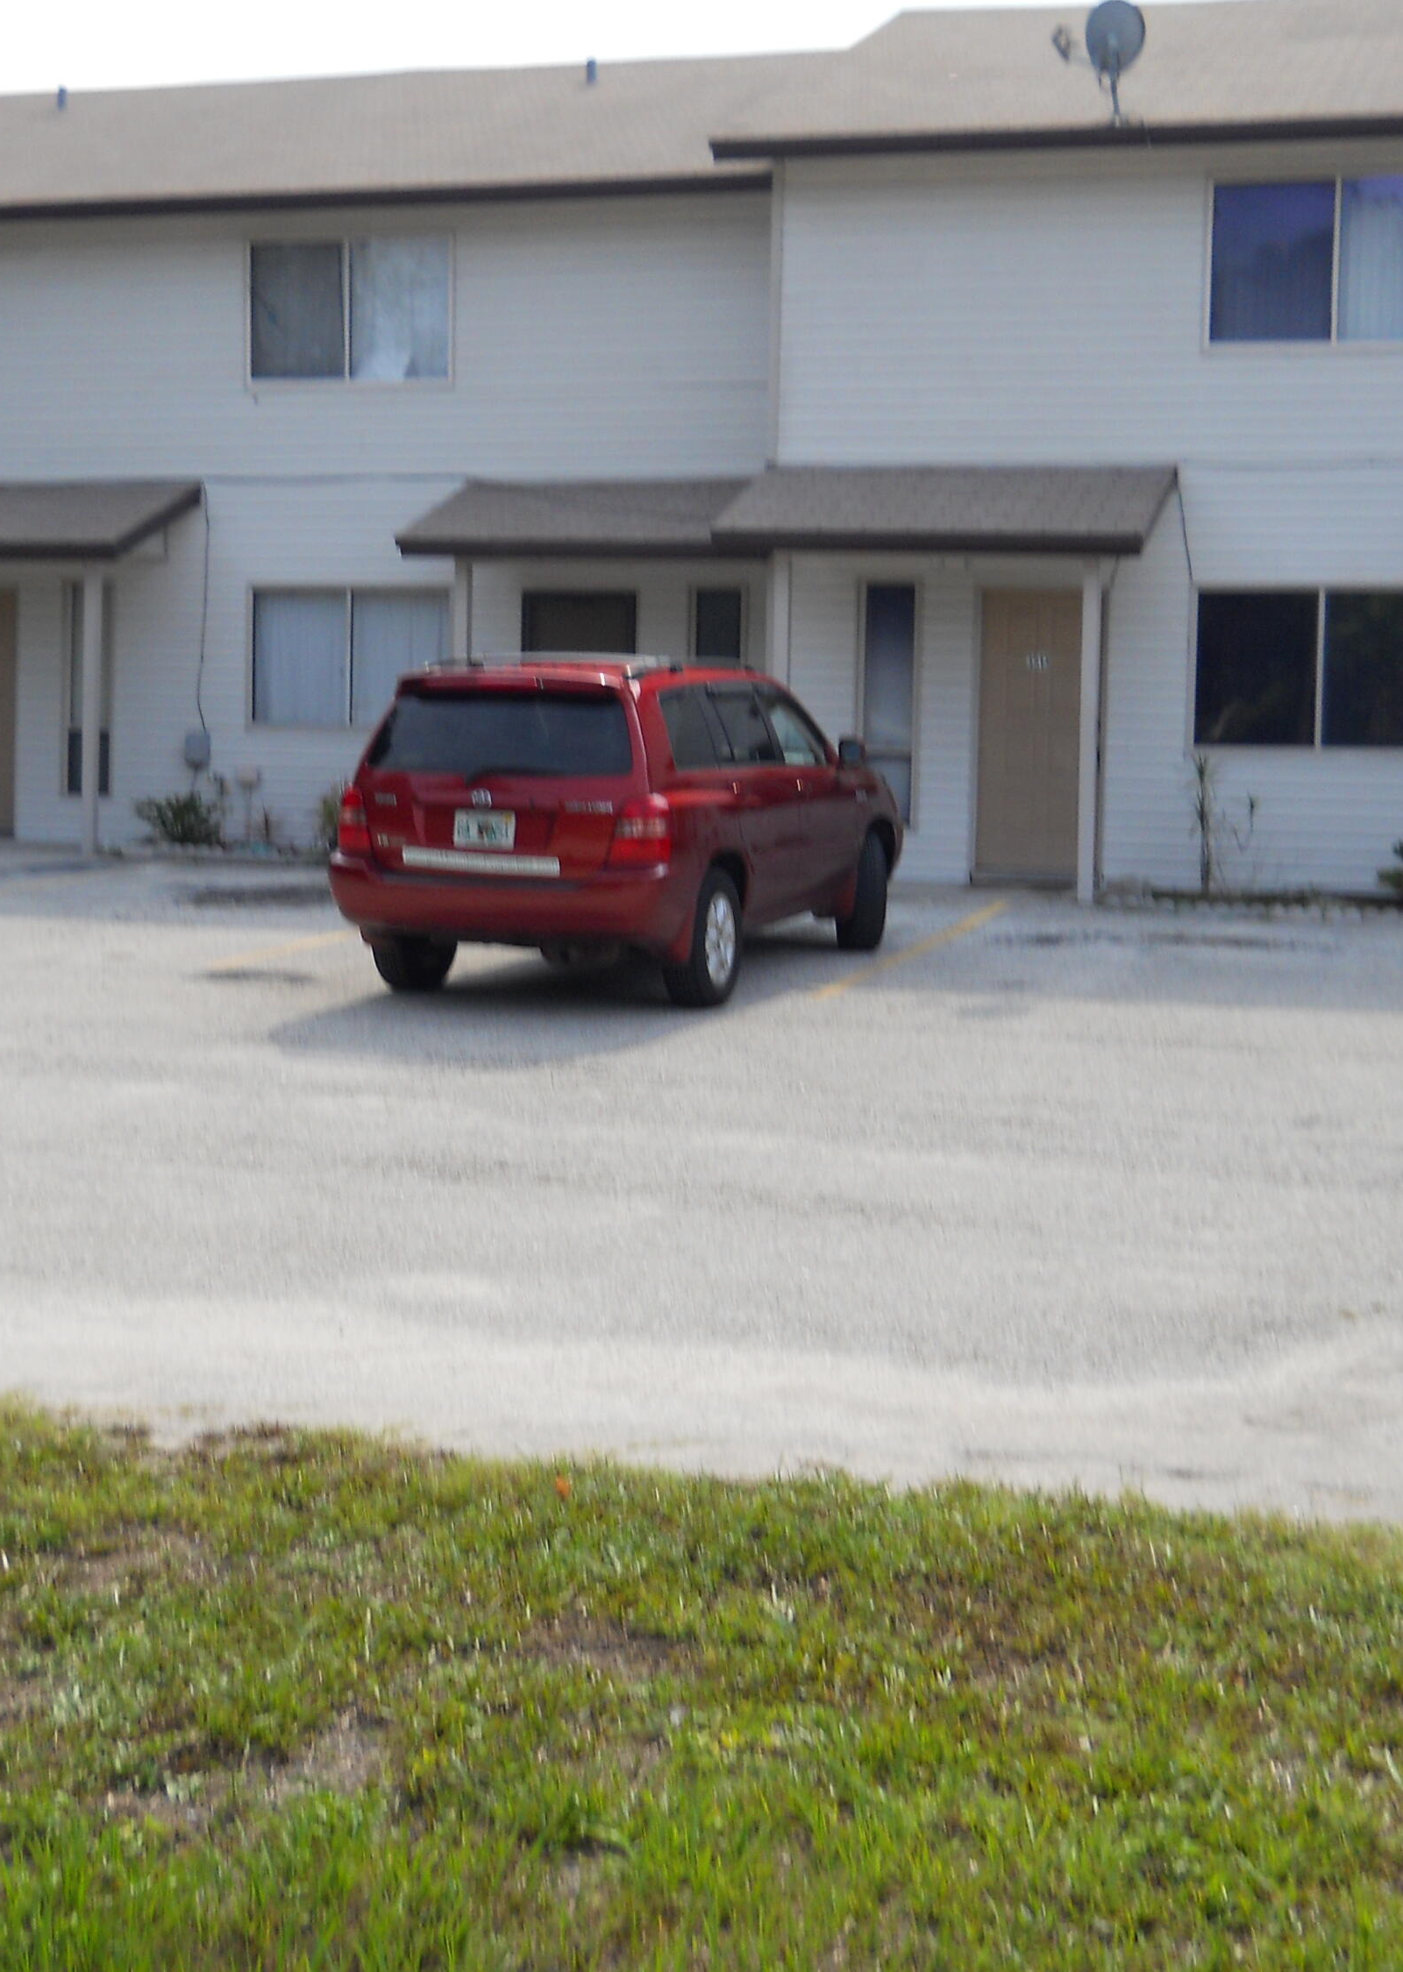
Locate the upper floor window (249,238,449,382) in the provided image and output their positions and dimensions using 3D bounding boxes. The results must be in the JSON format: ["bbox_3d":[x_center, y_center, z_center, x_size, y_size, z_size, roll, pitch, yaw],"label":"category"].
[{"bbox_3d":[-2.901,-5.563,23.134,1.770,1.170,0.100,3,4,16],"label":"upper floor window"}]

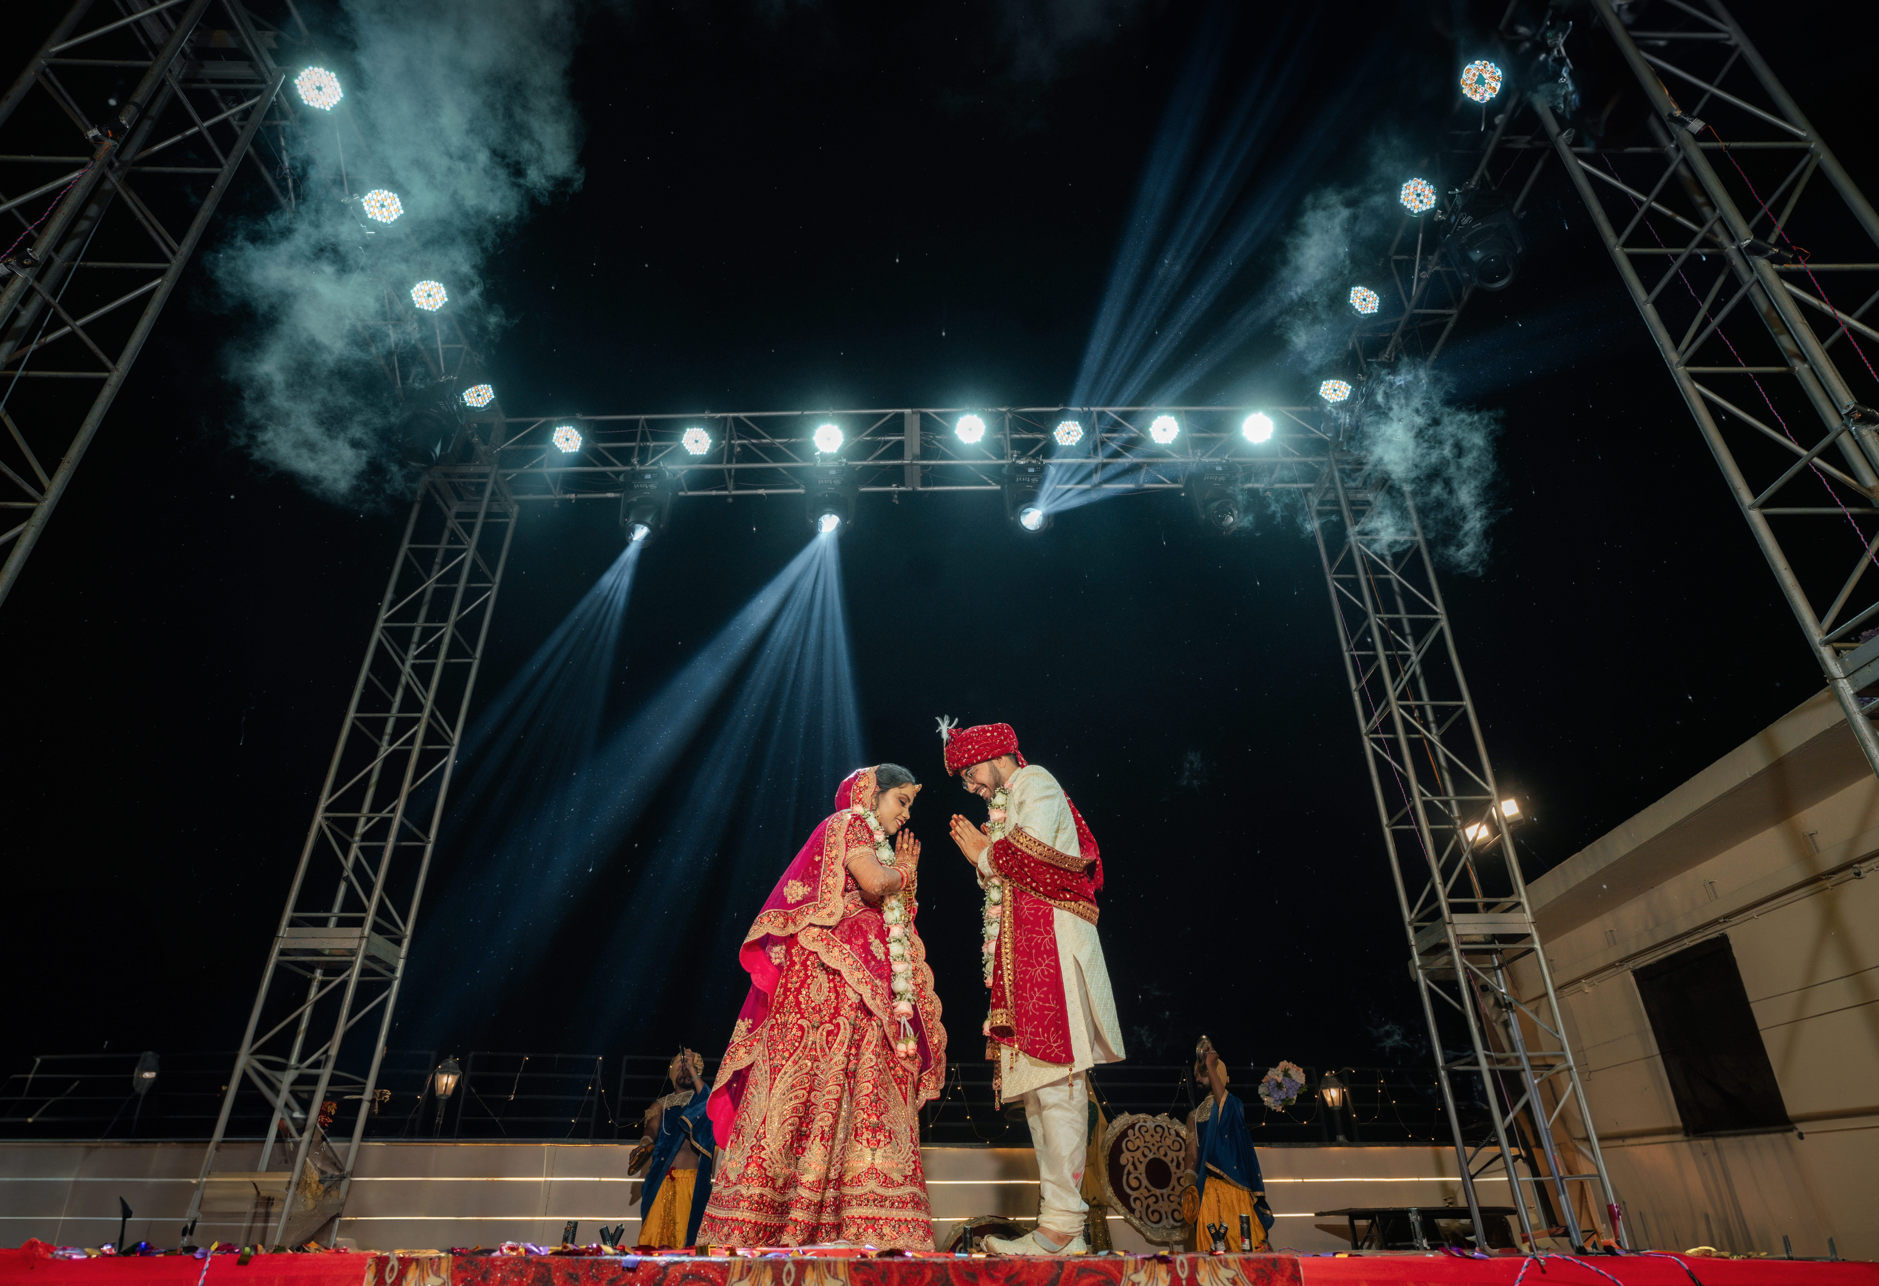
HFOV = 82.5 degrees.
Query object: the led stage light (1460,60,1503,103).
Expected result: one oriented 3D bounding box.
[{"bbox_3d":[2.540,-2.633,4.954,0.200,0.170,0.200,37,-22,23],"label":"led stage light"}]

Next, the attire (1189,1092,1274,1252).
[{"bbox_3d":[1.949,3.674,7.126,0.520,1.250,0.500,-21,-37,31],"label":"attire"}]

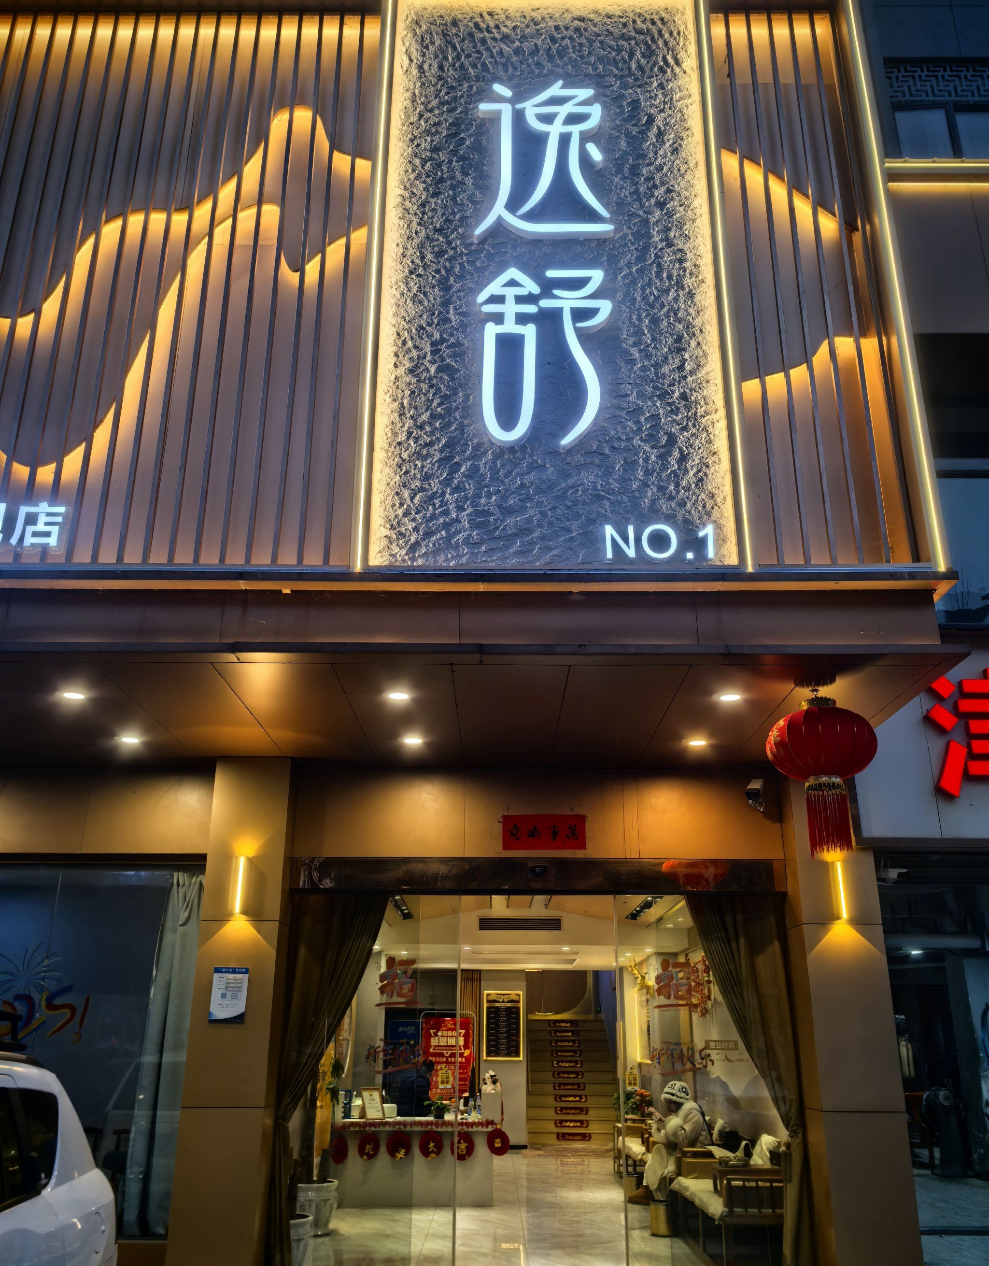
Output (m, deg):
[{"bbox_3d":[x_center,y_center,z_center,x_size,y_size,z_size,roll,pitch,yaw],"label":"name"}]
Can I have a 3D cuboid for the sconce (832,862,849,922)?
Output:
[{"bbox_3d":[2.285,1.696,6.790,0.110,0.382,0.085,0,-20,0],"label":"sconce"}]

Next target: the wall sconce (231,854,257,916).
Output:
[{"bbox_3d":[-1.682,1.667,6.807,0.110,0.390,0.085,0,-20,0],"label":"wall sconce"}]

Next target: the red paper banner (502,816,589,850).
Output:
[{"bbox_3d":[0.351,1.403,7.221,0.579,0.242,0.010,0,-20,0],"label":"red paper banner"}]

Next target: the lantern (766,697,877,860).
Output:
[{"bbox_3d":[1.758,0.776,5.468,0.598,0.844,0.598,0,-20,0],"label":"lantern"}]

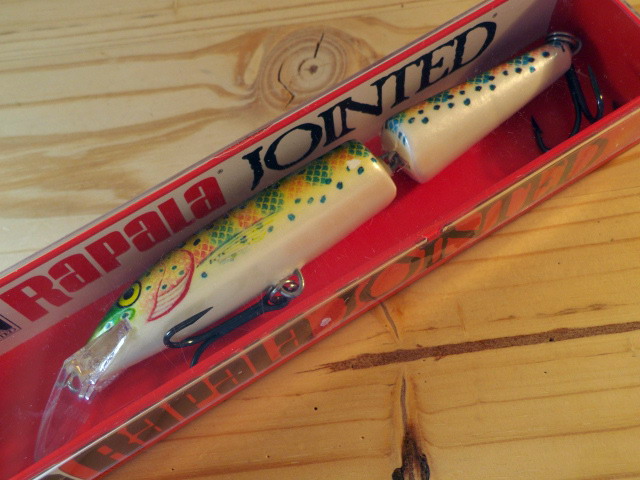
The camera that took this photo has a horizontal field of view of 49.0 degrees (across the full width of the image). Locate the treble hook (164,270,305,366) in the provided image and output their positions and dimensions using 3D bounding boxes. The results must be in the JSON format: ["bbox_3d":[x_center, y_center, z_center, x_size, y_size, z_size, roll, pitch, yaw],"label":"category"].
[{"bbox_3d":[-0.018,0.016,0.139,0.026,0.017,0.019,-27,64,9],"label":"treble hook"}]

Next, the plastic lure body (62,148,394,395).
[{"bbox_3d":[-0.019,0.006,0.148,0.079,0.015,0.017,-35,66,-12],"label":"plastic lure body"}]

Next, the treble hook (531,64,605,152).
[{"bbox_3d":[0.060,-0.034,0.160,0.019,0.017,0.026,-6,67,1],"label":"treble hook"}]

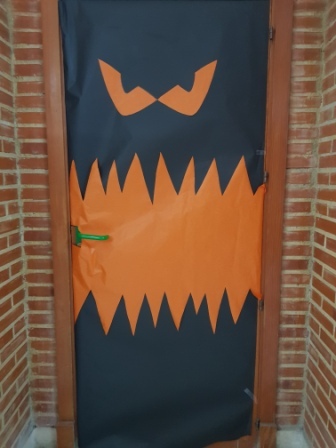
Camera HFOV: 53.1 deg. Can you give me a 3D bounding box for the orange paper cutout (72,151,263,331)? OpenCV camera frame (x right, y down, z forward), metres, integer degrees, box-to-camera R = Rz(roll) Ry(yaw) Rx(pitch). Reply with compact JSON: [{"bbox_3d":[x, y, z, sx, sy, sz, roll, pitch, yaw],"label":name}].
[{"bbox_3d":[0.002,0.103,1.445,0.825,0.800,0.030,0,7,0],"label":"orange paper cutout"}]

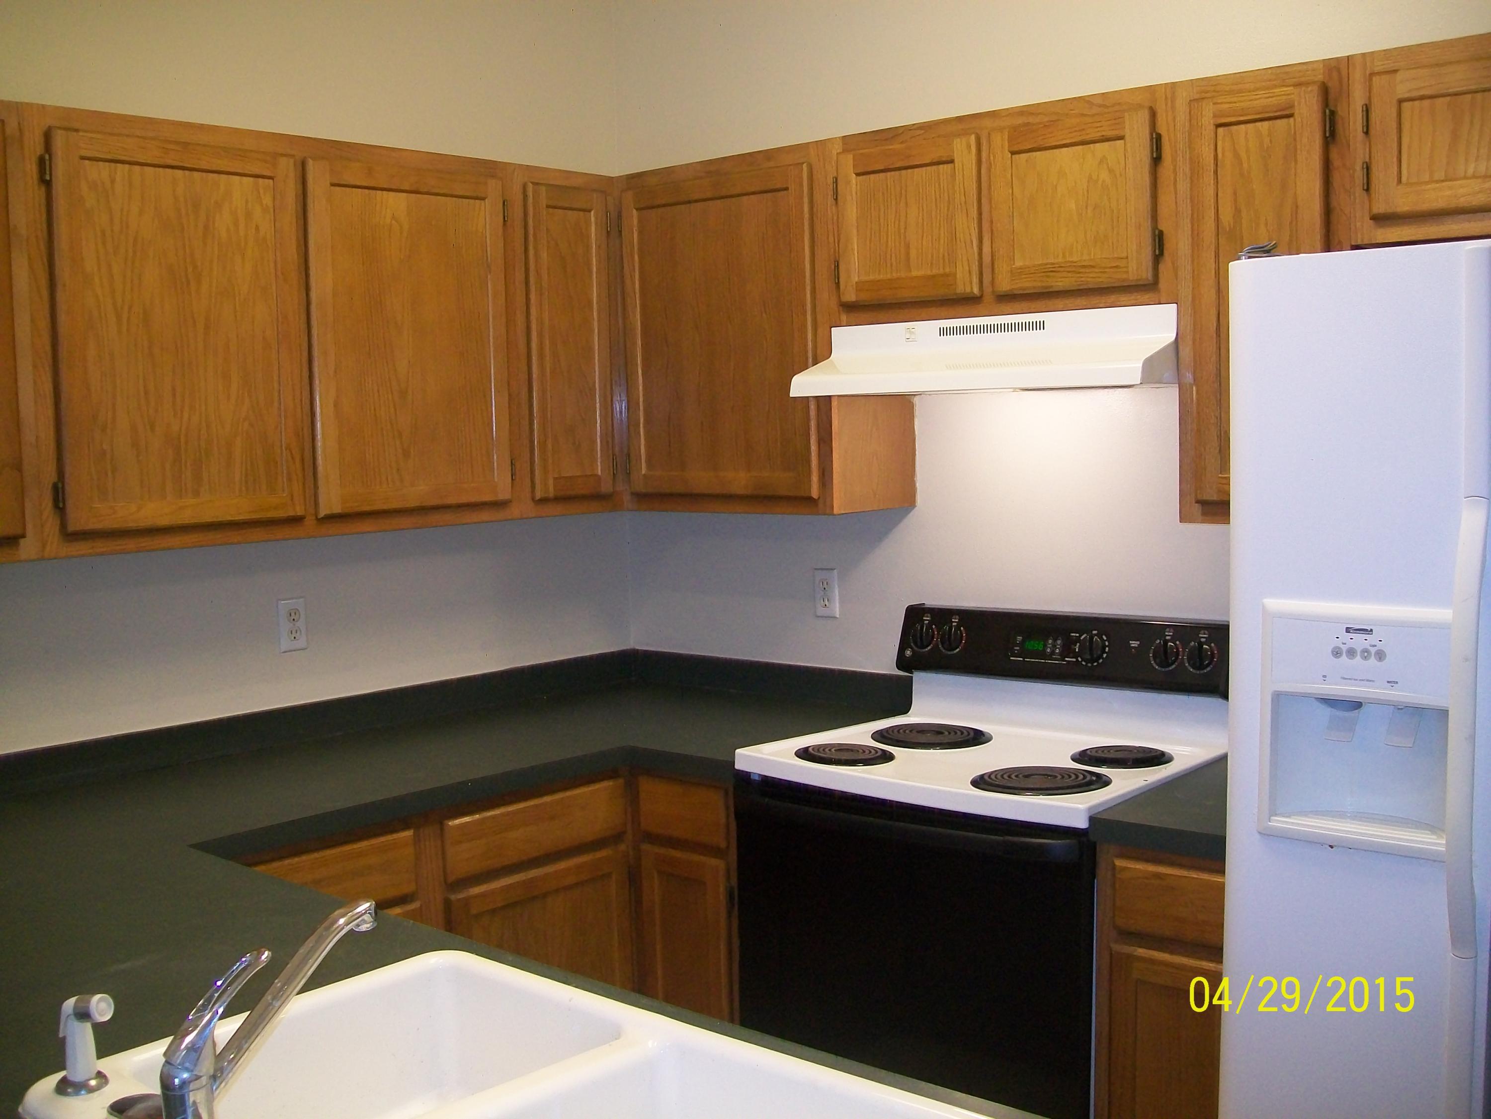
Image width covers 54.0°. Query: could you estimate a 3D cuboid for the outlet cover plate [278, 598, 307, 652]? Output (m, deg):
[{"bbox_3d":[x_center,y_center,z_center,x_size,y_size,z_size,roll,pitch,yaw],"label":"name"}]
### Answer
[{"bbox_3d":[-0.978,0.142,3.171,0.007,0.115,0.068,3,7,41],"label":"outlet cover plate"}]

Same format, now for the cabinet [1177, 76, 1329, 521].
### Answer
[{"bbox_3d":[0.848,-0.428,2.430,0.227,0.690,0.023,3,7,41],"label":"cabinet"}]

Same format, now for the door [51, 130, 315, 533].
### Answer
[{"bbox_3d":[-1.001,-0.397,2.614,0.025,0.680,0.475,3,7,41],"label":"door"}]

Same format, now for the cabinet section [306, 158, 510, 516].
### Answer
[{"bbox_3d":[-0.680,-0.449,2.998,0.023,0.690,0.475,3,7,41],"label":"cabinet section"}]

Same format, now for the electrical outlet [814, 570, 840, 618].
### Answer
[{"bbox_3d":[0.187,0.080,3.420,0.068,0.117,0.007,3,7,41],"label":"electrical outlet"}]

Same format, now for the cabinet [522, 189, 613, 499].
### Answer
[{"bbox_3d":[-0.498,-0.485,3.352,0.300,0.694,0.239,3,7,41],"label":"cabinet"}]

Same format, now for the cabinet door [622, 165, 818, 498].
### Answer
[{"bbox_3d":[-0.059,-0.486,3.228,0.531,0.692,0.022,3,6,37],"label":"cabinet door"}]

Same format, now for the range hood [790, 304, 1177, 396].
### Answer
[{"bbox_3d":[0.514,-0.394,2.822,0.756,0.138,0.441,3,7,41],"label":"range hood"}]

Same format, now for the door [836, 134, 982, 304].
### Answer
[{"bbox_3d":[0.322,-0.652,2.847,0.327,0.303,0.025,3,7,41],"label":"door"}]

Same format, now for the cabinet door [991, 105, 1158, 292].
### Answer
[{"bbox_3d":[0.590,-0.634,2.632,0.326,0.302,0.025,3,7,41],"label":"cabinet door"}]

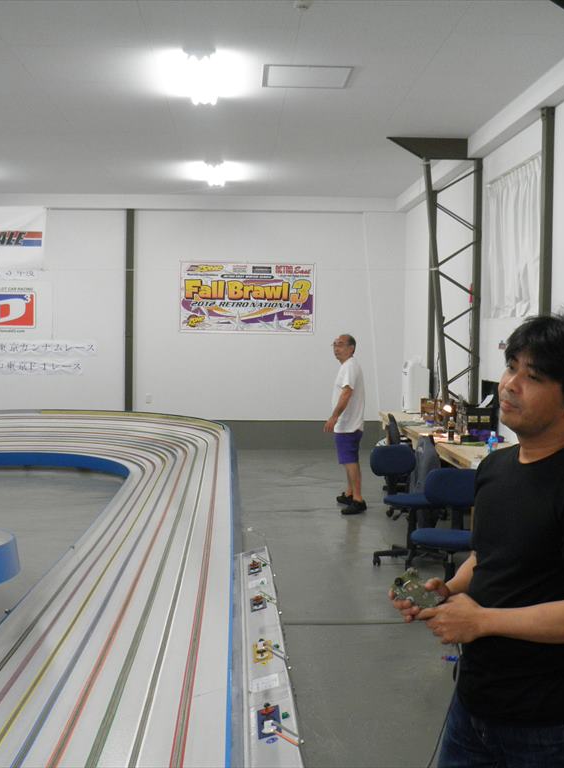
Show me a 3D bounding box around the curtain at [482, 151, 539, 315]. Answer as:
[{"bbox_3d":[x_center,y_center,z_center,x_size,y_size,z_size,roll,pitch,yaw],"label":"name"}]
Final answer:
[{"bbox_3d":[1.858,-1.152,8.262,0.090,1.214,1.686,0,3,-3],"label":"curtain"}]

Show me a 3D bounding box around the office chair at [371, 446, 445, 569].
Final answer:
[{"bbox_3d":[0.879,0.832,6.831,0.490,0.823,0.530,-1,3,-30],"label":"office chair"}]

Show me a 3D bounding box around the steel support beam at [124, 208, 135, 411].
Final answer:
[{"bbox_3d":[-2.031,-0.917,13.395,0.125,2.819,0.110,0,3,-3],"label":"steel support beam"}]

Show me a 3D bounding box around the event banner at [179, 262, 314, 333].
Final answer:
[{"bbox_3d":[-0.454,-1.152,13.492,1.826,0.931,0.015,0,3,-3],"label":"event banner"}]

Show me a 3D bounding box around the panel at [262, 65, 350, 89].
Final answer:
[{"bbox_3d":[0.180,-2.227,7.294,0.620,0.030,0.620,0,3,-3],"label":"panel"}]

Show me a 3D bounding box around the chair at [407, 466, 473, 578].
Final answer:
[{"bbox_3d":[0.950,0.897,5.665,0.550,0.820,0.570,1,3,13],"label":"chair"}]

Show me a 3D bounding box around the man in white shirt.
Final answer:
[{"bbox_3d":[0.576,0.332,9.120,0.370,1.600,0.460,0,3,-13],"label":"man in white shirt"}]

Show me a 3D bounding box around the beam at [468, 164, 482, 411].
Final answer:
[{"bbox_3d":[1.879,-0.523,9.759,0.080,3.260,0.080,0,3,-3],"label":"beam"}]

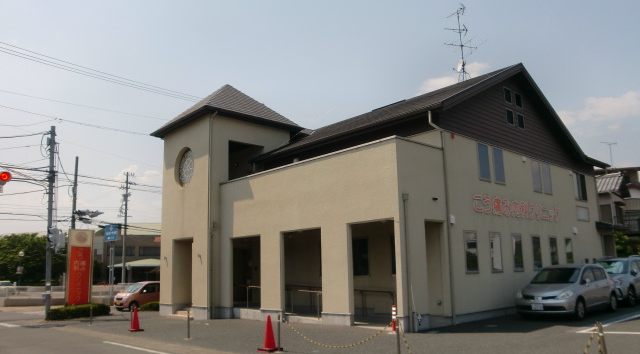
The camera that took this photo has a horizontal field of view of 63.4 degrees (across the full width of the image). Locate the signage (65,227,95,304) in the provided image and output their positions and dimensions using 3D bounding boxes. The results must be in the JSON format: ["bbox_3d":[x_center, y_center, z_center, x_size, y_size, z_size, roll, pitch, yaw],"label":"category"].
[{"bbox_3d":[-11.309,4.534,24.446,1.170,4.010,0.300,9,-15,-42],"label":"signage"}]

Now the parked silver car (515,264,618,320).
[{"bbox_3d":[7.675,3.494,16.051,4.200,1.530,1.700,8,-14,-42],"label":"parked silver car"}]

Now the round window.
[{"bbox_3d":[-5.618,-0.388,22.014,0.250,1.660,1.620,9,-15,-42],"label":"round window"}]

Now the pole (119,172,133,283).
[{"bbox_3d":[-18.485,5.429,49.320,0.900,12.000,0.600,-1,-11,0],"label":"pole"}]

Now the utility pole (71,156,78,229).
[{"bbox_3d":[-17.393,3.688,36.674,0.300,10.600,0.300,-1,-11,0],"label":"utility pole"}]

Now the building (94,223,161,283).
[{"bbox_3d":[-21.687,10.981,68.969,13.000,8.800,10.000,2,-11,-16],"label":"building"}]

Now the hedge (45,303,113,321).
[{"bbox_3d":[-11.007,6.103,23.440,1.150,0.500,2.650,-11,-14,40],"label":"hedge"}]

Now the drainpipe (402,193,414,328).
[{"bbox_3d":[2.409,2.295,14.137,0.140,3.720,0.140,9,-15,-42],"label":"drainpipe"}]

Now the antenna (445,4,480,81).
[{"bbox_3d":[6.031,-5.803,22.385,1.350,3.550,1.100,1,-11,-14],"label":"antenna"}]

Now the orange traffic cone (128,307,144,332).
[{"bbox_3d":[-5.826,4.508,16.482,0.400,0.700,0.400,9,-15,-42],"label":"orange traffic cone"}]

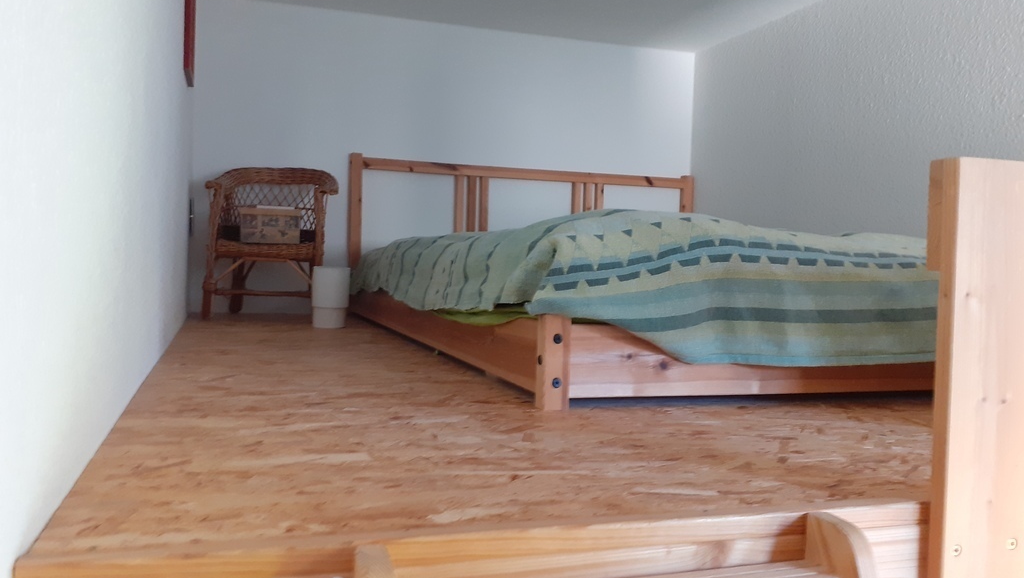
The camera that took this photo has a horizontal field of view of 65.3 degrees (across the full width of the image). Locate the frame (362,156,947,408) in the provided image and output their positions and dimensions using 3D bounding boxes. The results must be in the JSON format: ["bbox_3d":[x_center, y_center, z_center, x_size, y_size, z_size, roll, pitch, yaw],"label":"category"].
[{"bbox_3d":[0.410,-0.158,2.301,1.495,0.600,2.080,1,2,-19],"label":"frame"}]

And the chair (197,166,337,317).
[{"bbox_3d":[-0.837,-0.166,2.776,0.435,0.520,0.370,1,2,-15],"label":"chair"}]

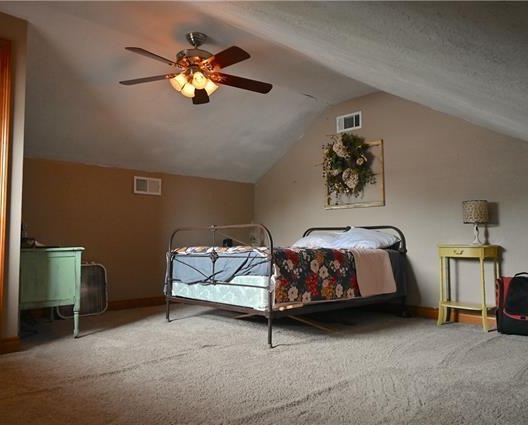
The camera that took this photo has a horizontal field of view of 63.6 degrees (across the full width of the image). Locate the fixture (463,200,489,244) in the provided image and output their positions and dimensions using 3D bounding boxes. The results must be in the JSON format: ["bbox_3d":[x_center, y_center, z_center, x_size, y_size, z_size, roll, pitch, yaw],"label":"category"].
[{"bbox_3d":[1.887,0.104,3.773,0.200,0.383,0.200,3,-5,-42],"label":"fixture"}]

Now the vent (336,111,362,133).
[{"bbox_3d":[0.998,-1.063,5.029,0.023,0.203,0.356,3,-5,-42],"label":"vent"}]

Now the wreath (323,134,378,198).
[{"bbox_3d":[0.960,-0.514,4.916,0.153,0.673,0.673,3,-5,-42],"label":"wreath"}]

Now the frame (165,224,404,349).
[{"bbox_3d":[0.266,0.602,4.278,1.920,0.906,1.499,3,-5,-42],"label":"frame"}]

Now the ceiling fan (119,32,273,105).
[{"bbox_3d":[-0.537,-1.149,3.362,1.247,0.490,1.247,3,-5,-42],"label":"ceiling fan"}]

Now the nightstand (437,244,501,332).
[{"bbox_3d":[1.817,0.658,3.810,0.256,0.716,0.440,3,-5,-42],"label":"nightstand"}]

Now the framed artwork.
[{"bbox_3d":[1.019,-0.414,4.952,0.038,0.731,0.842,3,-5,-42],"label":"framed artwork"}]

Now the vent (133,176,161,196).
[{"bbox_3d":[-1.382,-0.315,5.113,0.356,0.203,0.023,3,-5,-42],"label":"vent"}]

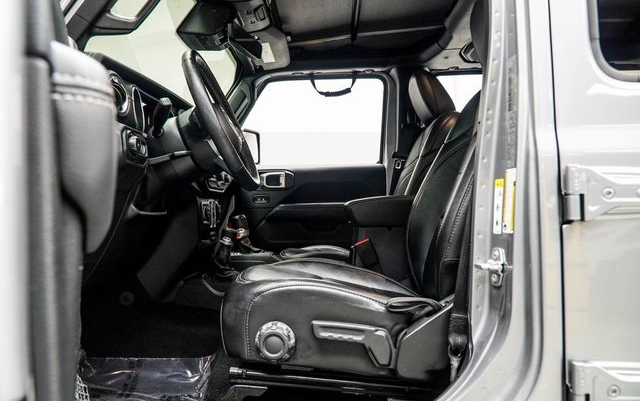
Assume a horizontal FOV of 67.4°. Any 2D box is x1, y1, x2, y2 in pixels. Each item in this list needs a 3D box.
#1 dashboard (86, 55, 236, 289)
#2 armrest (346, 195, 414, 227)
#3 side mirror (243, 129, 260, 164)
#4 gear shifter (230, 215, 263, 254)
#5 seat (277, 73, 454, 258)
[{"bbox_3d":[-0.430,-0.040,1.500,0.380,0.480,1.380,0,0,3],"label":"dashboard"},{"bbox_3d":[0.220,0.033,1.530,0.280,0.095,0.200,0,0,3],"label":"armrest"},{"bbox_3d":[-0.395,-0.275,2.460,0.100,0.178,0.220,0,0,20],"label":"side mirror"},{"bbox_3d":[-0.237,0.112,1.550,0.100,0.130,0.075,0,0,3],"label":"gear shifter"},{"bbox_3d":[0.208,-0.076,1.979,0.770,0.910,0.530,0,1,2],"label":"seat"}]

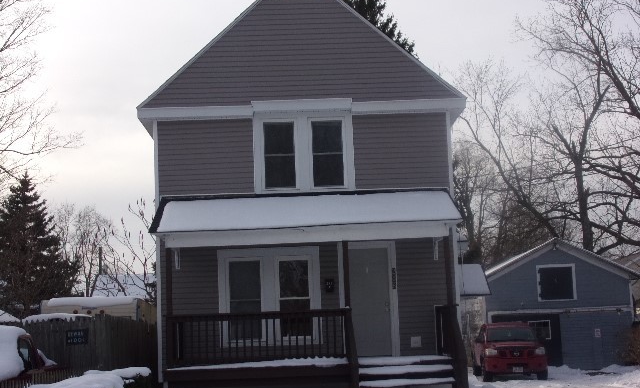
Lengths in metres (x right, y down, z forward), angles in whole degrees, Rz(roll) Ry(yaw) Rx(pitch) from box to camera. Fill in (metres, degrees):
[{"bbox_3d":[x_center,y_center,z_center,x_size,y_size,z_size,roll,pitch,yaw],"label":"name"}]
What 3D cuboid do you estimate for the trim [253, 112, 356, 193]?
[{"bbox_3d":[-0.291,-0.786,19.401,1.900,1.540,0.150,-2,-6,-3],"label":"trim"}]

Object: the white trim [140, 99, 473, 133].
[{"bbox_3d":[-0.320,-1.581,19.305,6.298,0.330,0.350,-2,-6,-3],"label":"white trim"}]

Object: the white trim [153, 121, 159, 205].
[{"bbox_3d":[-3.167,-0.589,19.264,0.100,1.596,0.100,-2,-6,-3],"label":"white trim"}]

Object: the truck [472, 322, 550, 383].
[{"bbox_3d":[5.956,4.956,32.116,1.880,1.760,5.300,-3,-6,4],"label":"truck"}]

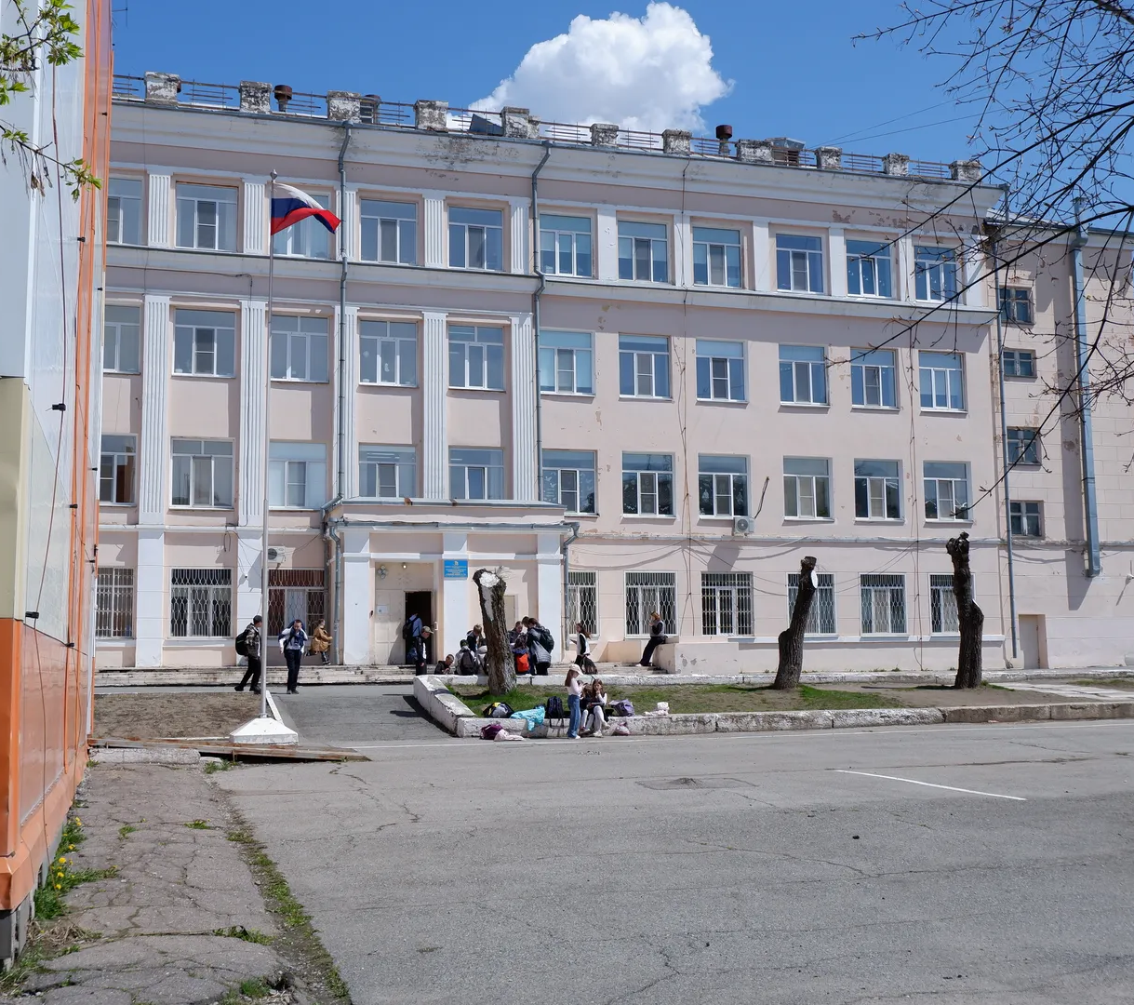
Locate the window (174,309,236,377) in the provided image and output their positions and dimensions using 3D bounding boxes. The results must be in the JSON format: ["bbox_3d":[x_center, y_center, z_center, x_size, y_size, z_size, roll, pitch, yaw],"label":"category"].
[{"bbox_3d":[-10.554,-4.639,37.291,1.733,1.992,0.200,1,-7,-16],"label":"window"}]

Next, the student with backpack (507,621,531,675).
[{"bbox_3d":[-1.072,3.422,28.900,0.380,1.521,0.420,-6,-8,36],"label":"student with backpack"}]

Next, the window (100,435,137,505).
[{"bbox_3d":[-12.905,-0.875,35.720,1.678,2.003,0.200,1,-6,-16],"label":"window"}]

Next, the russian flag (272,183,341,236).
[{"bbox_3d":[-4.931,-5.523,24.100,1.330,1.000,0.350,-1,-6,0],"label":"russian flag"}]

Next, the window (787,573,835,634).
[{"bbox_3d":[7.388,3.079,38.732,1.617,1.839,0.150,1,-7,-15],"label":"window"}]

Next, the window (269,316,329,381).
[{"bbox_3d":[-7.424,-4.263,35.554,1.569,1.821,0.150,1,-7,-16],"label":"window"}]

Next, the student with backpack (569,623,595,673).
[{"bbox_3d":[0.345,3.537,29.306,0.550,1.580,0.450,0,-7,-8],"label":"student with backpack"}]

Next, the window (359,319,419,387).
[{"bbox_3d":[-5.056,-4.226,36.240,1.674,1.854,0.150,1,-7,-16],"label":"window"}]

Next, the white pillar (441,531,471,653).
[{"bbox_3d":[-3.081,2.623,35.083,0.716,3.625,0.300,1,-6,-16],"label":"white pillar"}]

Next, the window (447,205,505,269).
[{"bbox_3d":[-2.829,-8.168,39.647,1.719,1.962,0.150,1,-7,-16],"label":"window"}]

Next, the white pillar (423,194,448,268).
[{"bbox_3d":[-4.062,-8.207,39.175,0.657,2.208,0.200,1,-7,-16],"label":"white pillar"}]

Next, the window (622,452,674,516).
[{"bbox_3d":[2.597,-0.557,40.507,1.753,2.042,0.200,1,-7,-16],"label":"window"}]

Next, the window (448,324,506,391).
[{"bbox_3d":[-2.599,-4.168,36.949,1.687,1.853,0.150,1,-7,-16],"label":"window"}]

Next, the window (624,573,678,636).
[{"bbox_3d":[2.482,2.991,37.584,1.561,1.825,0.150,1,-7,-16],"label":"window"}]

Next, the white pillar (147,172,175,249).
[{"bbox_3d":[-11.769,-8.368,36.995,0.663,2.201,0.200,1,-7,-16],"label":"white pillar"}]

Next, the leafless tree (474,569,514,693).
[{"bbox_3d":[-1.524,2.678,26.600,0.800,2.582,0.650,1,-7,-16],"label":"leafless tree"}]

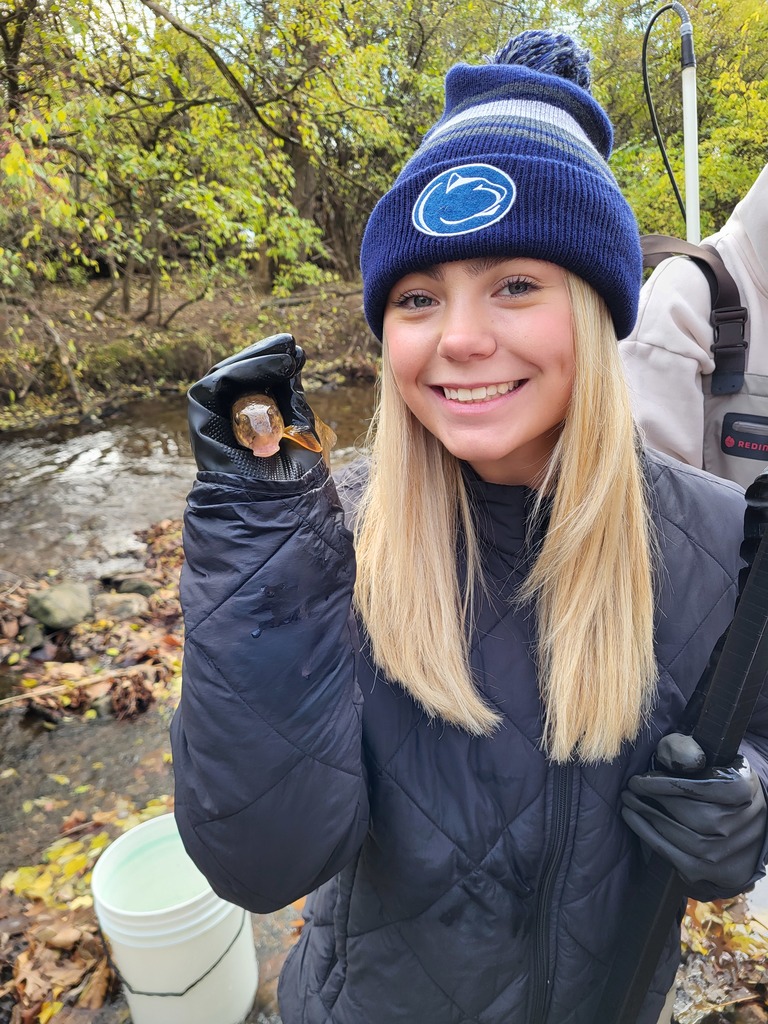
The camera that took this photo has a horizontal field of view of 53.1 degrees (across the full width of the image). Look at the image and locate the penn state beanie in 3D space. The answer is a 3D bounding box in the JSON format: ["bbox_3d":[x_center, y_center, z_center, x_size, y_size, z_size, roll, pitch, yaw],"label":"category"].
[{"bbox_3d":[0.097,-0.250,0.590,0.198,0.265,0.230,0,-12,20],"label":"penn state beanie"}]

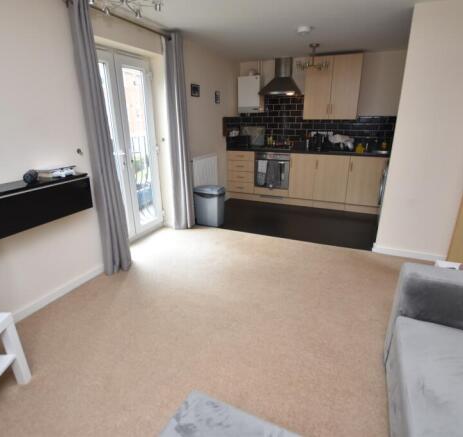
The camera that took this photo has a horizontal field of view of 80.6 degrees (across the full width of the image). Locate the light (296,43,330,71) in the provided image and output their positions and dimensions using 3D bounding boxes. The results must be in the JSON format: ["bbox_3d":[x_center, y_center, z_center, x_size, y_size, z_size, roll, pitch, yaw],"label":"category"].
[{"bbox_3d":[1.130,-2.200,3.773,0.430,0.345,0.430,8,21,24],"label":"light"}]

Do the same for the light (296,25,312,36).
[{"bbox_3d":[0.840,-2.137,3.126,0.150,0.070,0.150,8,21,24],"label":"light"}]

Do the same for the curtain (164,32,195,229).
[{"bbox_3d":[-0.628,-0.973,3.443,0.150,2.310,0.230,8,21,24],"label":"curtain"}]

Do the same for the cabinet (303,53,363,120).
[{"bbox_3d":[1.609,-2.036,4.319,0.790,0.900,0.330,8,21,24],"label":"cabinet"}]

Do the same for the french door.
[{"bbox_3d":[-1.226,-0.742,3.159,0.090,2.110,1.120,8,21,24],"label":"french door"}]

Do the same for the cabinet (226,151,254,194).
[{"bbox_3d":[0.320,-0.907,5.197,0.505,0.750,0.560,8,21,24],"label":"cabinet"}]

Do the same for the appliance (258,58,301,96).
[{"bbox_3d":[0.819,-2.333,4.515,0.595,0.540,0.480,8,21,24],"label":"appliance"}]

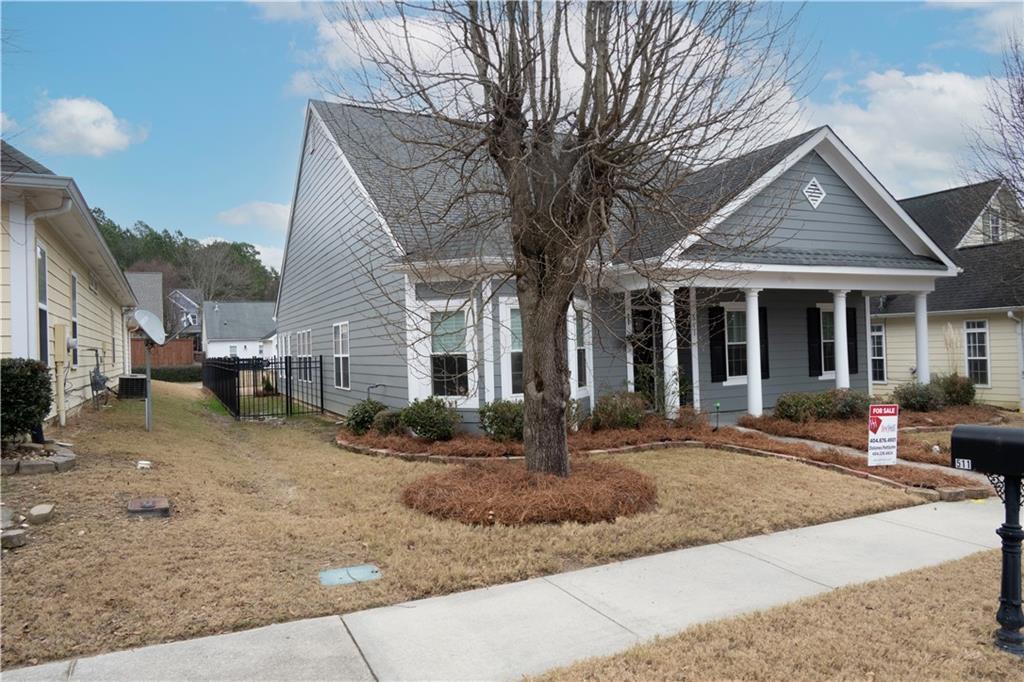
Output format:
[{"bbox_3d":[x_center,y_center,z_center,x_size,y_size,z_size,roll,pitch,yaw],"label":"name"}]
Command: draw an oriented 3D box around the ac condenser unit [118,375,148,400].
[{"bbox_3d":[-9.754,1.163,17.619,0.620,0.640,0.620,-1,-1,-26],"label":"ac condenser unit"}]

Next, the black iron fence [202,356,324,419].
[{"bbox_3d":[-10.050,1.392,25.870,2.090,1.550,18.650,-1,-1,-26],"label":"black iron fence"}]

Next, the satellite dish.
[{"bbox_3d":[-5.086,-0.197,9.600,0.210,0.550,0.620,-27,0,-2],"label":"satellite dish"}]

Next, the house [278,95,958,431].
[{"bbox_3d":[0.064,-2.498,20.243,11.700,8.450,19.050,-1,-1,-26],"label":"house"}]

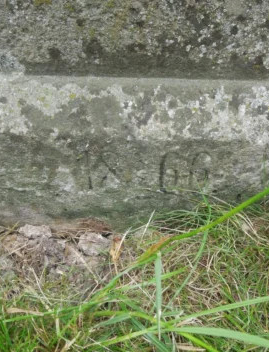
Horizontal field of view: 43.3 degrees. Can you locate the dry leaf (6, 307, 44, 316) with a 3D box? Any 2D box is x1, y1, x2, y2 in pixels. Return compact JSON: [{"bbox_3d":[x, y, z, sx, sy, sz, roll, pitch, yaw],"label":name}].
[{"bbox_3d":[-0.153,0.191,0.475,0.054,0.008,0.010,4,35,6],"label":"dry leaf"}]

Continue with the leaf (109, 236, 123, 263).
[{"bbox_3d":[-0.033,0.128,0.590,0.025,0.022,0.048,0,35,0],"label":"leaf"}]

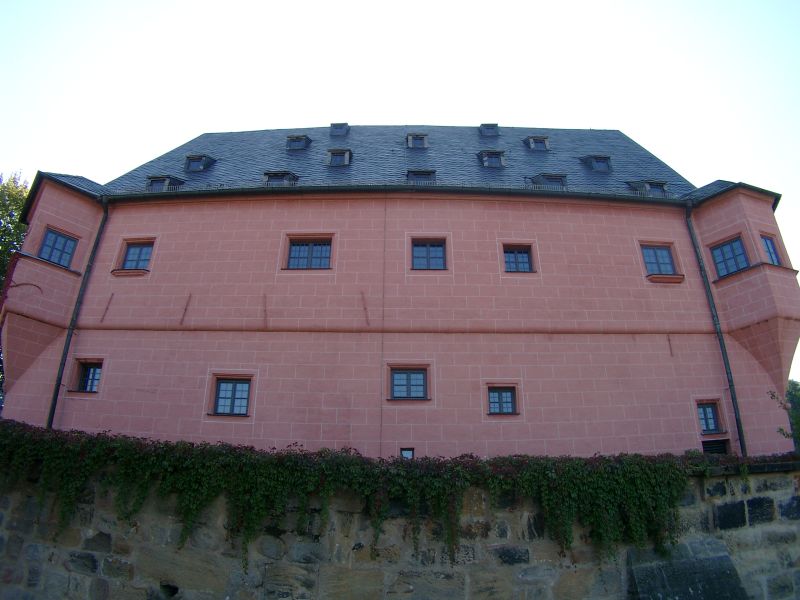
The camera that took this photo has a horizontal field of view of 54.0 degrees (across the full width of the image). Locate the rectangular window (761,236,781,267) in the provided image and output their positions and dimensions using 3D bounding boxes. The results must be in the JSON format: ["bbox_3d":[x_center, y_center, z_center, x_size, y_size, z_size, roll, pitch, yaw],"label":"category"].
[{"bbox_3d":[11.225,-1.503,23.814,0.430,0.997,0.150,11,-33,-18],"label":"rectangular window"}]

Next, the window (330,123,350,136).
[{"bbox_3d":[-2.389,-6.855,31.591,0.765,0.516,0.250,0,-31,0],"label":"window"}]

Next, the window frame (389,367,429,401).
[{"bbox_3d":[0.241,2.376,22.395,1.123,0.964,0.200,0,-31,0],"label":"window frame"}]

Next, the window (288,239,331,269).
[{"bbox_3d":[-2.729,-1.394,23.836,1.303,1.132,0.150,0,-32,0],"label":"window"}]

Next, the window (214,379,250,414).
[{"bbox_3d":[-4.547,2.630,21.304,0.934,1.083,0.150,0,-32,0],"label":"window"}]

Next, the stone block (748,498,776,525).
[{"bbox_3d":[5.988,3.556,13.126,0.462,0.411,0.300,2,-32,-3],"label":"stone block"}]

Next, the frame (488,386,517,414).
[{"bbox_3d":[2.881,2.828,22.124,0.718,0.763,0.200,0,-31,0],"label":"frame"}]

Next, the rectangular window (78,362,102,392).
[{"bbox_3d":[-8.854,2.215,22.492,0.560,0.872,0.150,0,-31,0],"label":"rectangular window"}]

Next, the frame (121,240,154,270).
[{"bbox_3d":[-8.232,-1.400,24.664,0.834,0.997,0.200,0,-31,0],"label":"frame"}]

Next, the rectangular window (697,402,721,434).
[{"bbox_3d":[8.330,3.182,21.091,0.578,0.911,0.150,0,-32,0],"label":"rectangular window"}]

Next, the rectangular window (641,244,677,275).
[{"bbox_3d":[8.080,-1.270,24.586,0.906,0.991,0.200,0,-31,0],"label":"rectangular window"}]

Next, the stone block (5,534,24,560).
[{"bbox_3d":[-5.876,3.852,12.086,0.256,0.373,0.300,2,-32,-3],"label":"stone block"}]

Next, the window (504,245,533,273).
[{"bbox_3d":[3.606,-1.255,23.815,0.895,1.016,0.150,0,-32,0],"label":"window"}]

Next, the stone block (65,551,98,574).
[{"bbox_3d":[-4.831,4.056,12.034,0.446,0.294,0.300,2,-32,-3],"label":"stone block"}]

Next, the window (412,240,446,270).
[{"bbox_3d":[0.892,-1.380,23.865,1.056,1.170,0.150,0,-32,0],"label":"window"}]

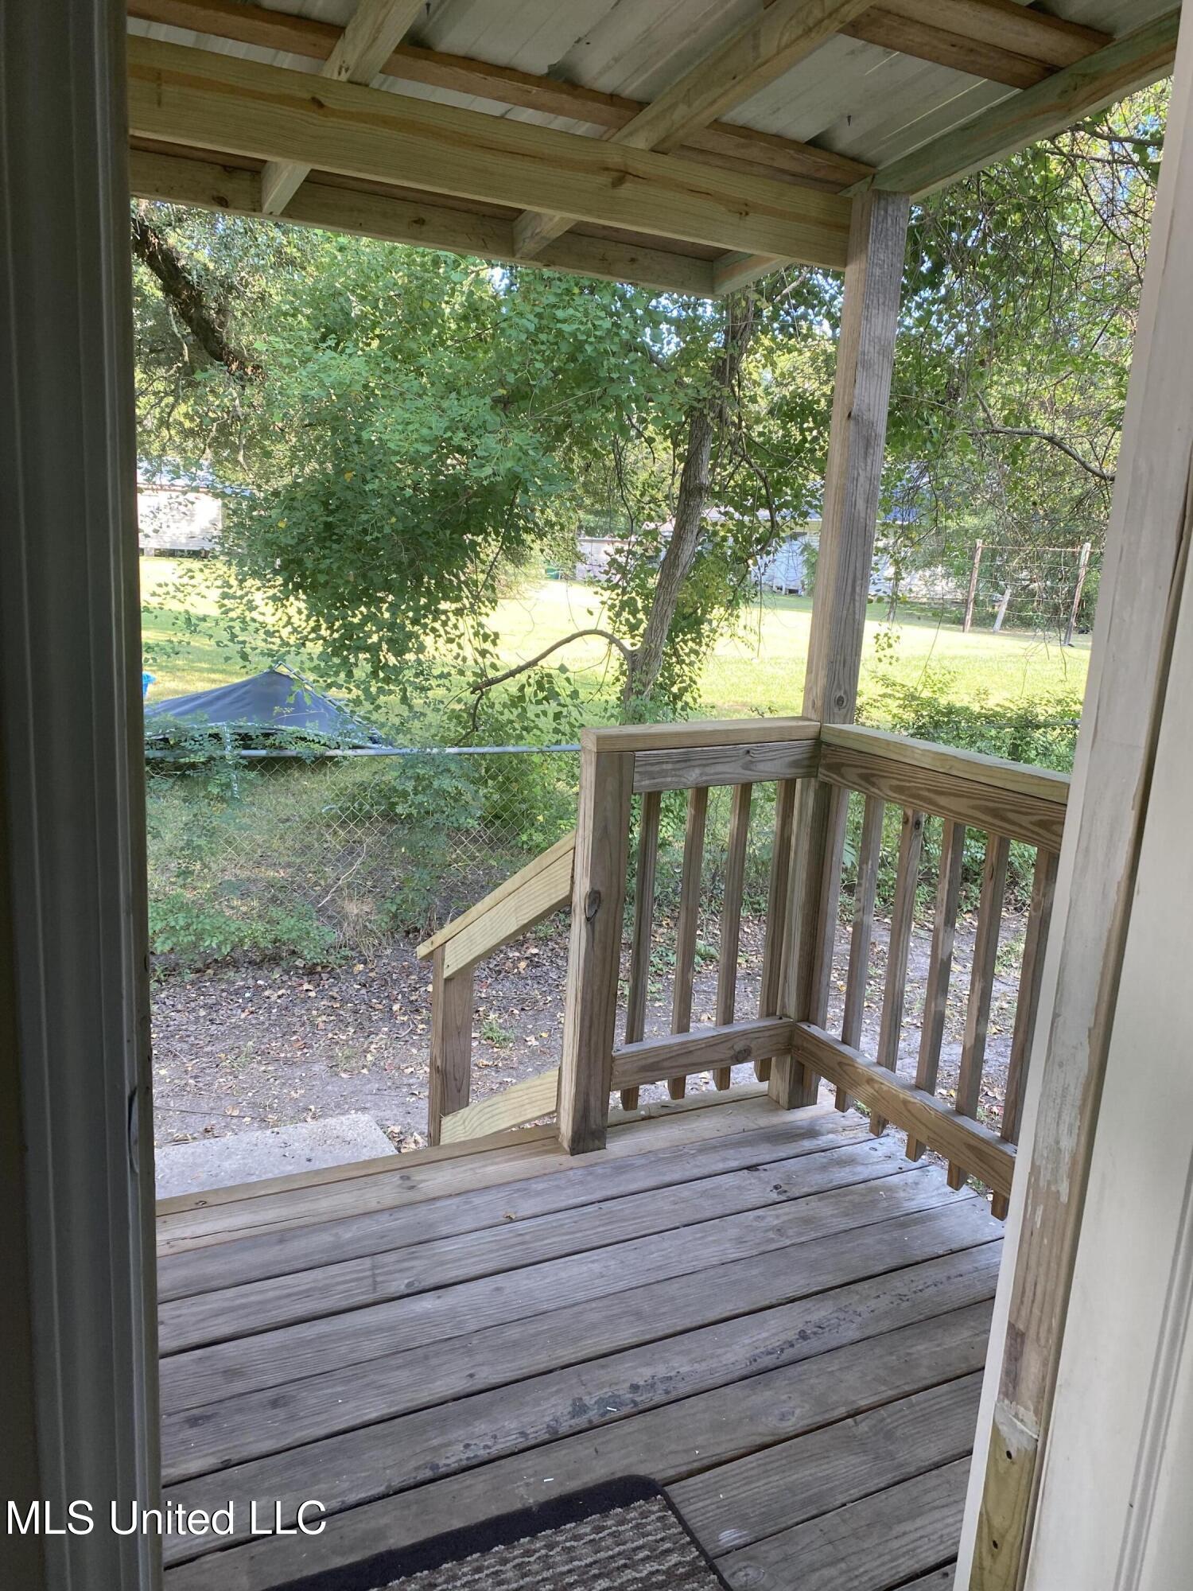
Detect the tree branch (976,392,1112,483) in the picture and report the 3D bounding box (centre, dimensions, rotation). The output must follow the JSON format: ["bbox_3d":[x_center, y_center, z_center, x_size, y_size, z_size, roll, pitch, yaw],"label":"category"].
[{"bbox_3d":[2.828,-2.243,7.500,0.950,0.500,0.400,7,13,19],"label":"tree branch"}]

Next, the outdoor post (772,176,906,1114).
[{"bbox_3d":[0.558,-0.262,2.830,0.088,2.130,0.088,-3,13,-27],"label":"outdoor post"}]

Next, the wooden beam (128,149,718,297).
[{"bbox_3d":[-0.477,-1.324,2.752,1.820,0.088,0.038,-3,13,-27],"label":"wooden beam"}]

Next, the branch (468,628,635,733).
[{"bbox_3d":[-0.258,-0.654,6.800,0.930,0.550,0.400,3,12,-2],"label":"branch"}]

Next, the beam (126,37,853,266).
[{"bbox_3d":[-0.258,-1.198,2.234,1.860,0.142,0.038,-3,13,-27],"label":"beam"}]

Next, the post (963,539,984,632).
[{"bbox_3d":[8.208,-4.570,26.000,0.110,2.050,0.110,7,12,16],"label":"post"}]

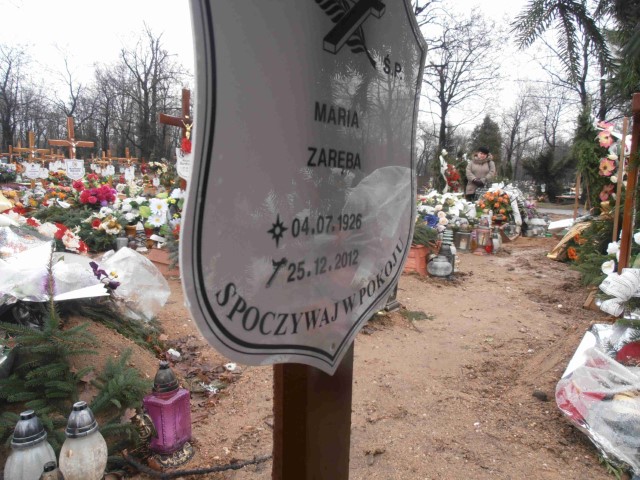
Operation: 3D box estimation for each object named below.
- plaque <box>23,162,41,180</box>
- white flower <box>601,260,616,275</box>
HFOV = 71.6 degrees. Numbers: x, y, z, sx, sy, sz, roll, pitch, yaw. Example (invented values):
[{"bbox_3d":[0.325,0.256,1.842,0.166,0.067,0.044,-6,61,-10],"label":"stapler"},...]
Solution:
[{"bbox_3d":[-5.322,-1.266,8.200,0.310,0.340,0.030,-7,10,-40],"label":"plaque"},{"bbox_3d":[1.431,0.136,2.200,0.078,0.070,0.065,5,9,30],"label":"white flower"}]

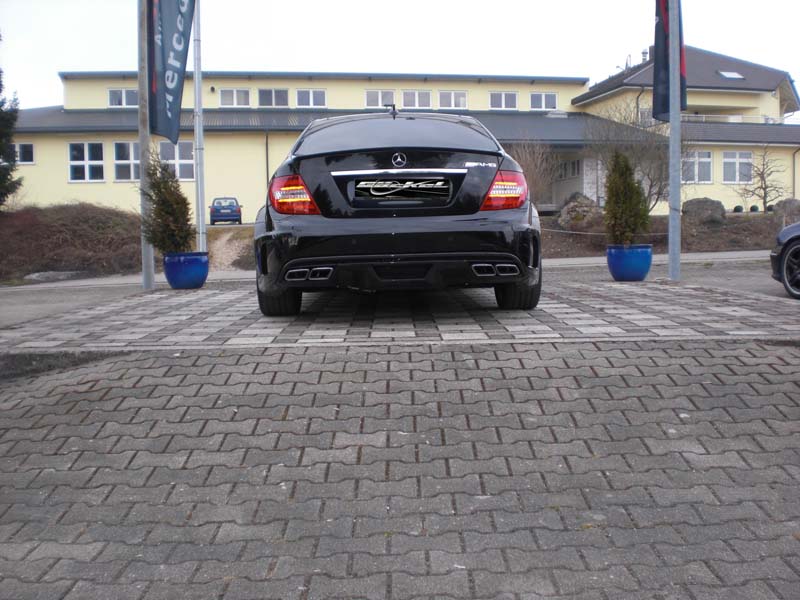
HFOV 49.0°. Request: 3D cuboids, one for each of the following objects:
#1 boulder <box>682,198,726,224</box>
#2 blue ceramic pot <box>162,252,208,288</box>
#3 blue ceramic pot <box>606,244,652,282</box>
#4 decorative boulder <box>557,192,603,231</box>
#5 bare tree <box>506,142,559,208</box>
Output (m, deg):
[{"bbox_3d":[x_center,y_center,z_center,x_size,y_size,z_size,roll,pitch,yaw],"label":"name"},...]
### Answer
[{"bbox_3d":[7.455,-2.167,21.500,1.070,0.630,0.850,1,5,19],"label":"boulder"},{"bbox_3d":[-2.054,-0.280,8.450,0.430,0.335,0.430,-2,5,-14],"label":"blue ceramic pot"},{"bbox_3d":[2.191,-0.351,8.350,0.430,0.335,0.430,0,5,15],"label":"blue ceramic pot"},{"bbox_3d":[3.986,-1.965,19.500,1.020,0.820,0.900,0,5,12],"label":"decorative boulder"},{"bbox_3d":[4.492,-4.185,30.000,1.900,2.450,1.800,0,5,9],"label":"bare tree"}]

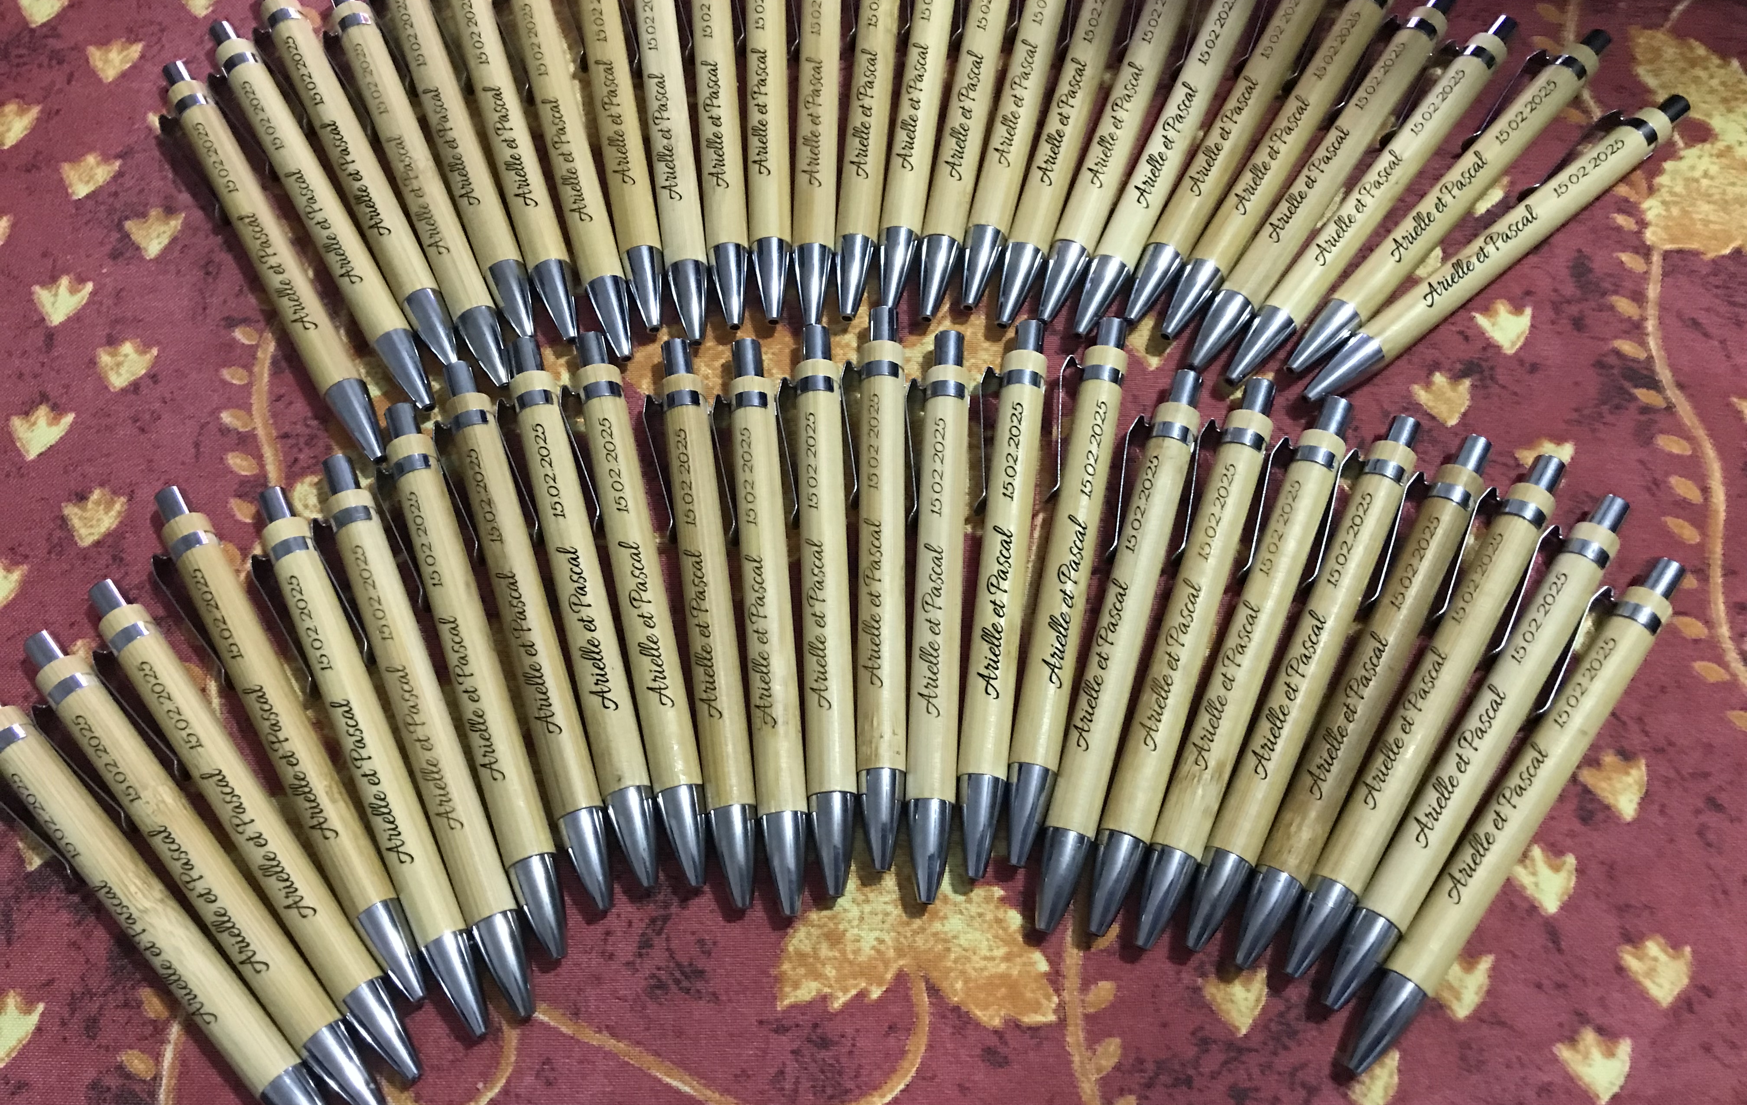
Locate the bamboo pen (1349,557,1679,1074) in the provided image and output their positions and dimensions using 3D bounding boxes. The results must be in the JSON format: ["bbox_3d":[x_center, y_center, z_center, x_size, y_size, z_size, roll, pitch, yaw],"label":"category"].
[{"bbox_3d":[0.141,0.053,0.310,0.016,0.011,0.140,36,73,14],"label":"bamboo pen"}]

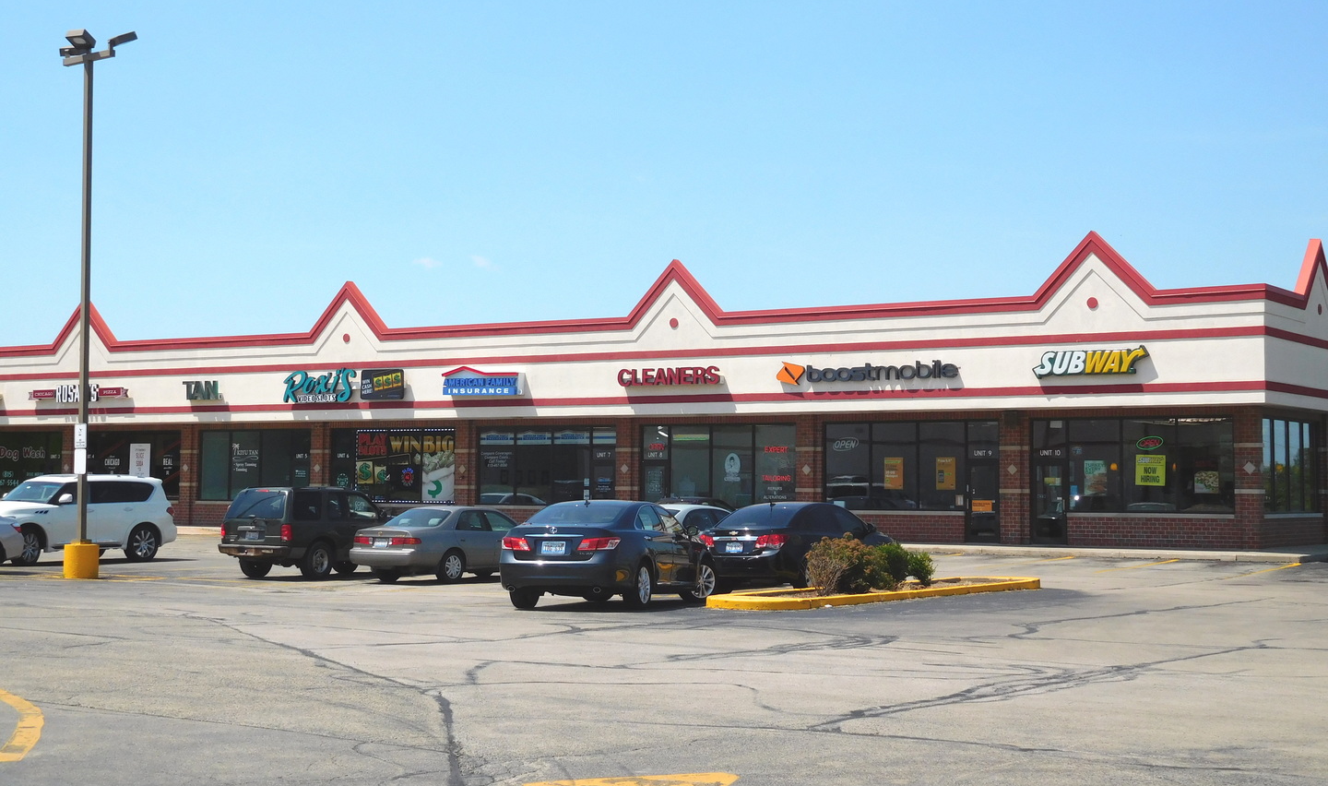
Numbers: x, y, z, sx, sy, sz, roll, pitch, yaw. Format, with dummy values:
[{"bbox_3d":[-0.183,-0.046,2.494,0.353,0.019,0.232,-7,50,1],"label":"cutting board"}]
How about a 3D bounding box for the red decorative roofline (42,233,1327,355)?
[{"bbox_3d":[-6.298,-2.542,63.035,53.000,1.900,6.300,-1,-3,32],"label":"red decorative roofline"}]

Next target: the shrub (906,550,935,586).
[{"bbox_3d":[4.129,2.829,30.909,0.500,0.558,0.500,0,-2,0],"label":"shrub"}]

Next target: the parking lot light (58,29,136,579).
[{"bbox_3d":[-10.404,-1.664,34.999,1.300,10.028,0.750,-2,-3,38],"label":"parking lot light"}]

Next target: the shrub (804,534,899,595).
[{"bbox_3d":[2.753,2.513,28.120,1.370,0.872,1.200,0,-2,0],"label":"shrub"}]

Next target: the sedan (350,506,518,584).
[{"bbox_3d":[-3.736,2.813,35.934,1.790,1.420,4.790,-2,-3,34],"label":"sedan"}]

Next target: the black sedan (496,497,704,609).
[{"bbox_3d":[-0.691,2.195,26.340,1.830,1.450,4.860,-1,-2,17],"label":"black sedan"}]

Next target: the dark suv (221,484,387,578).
[{"bbox_3d":[-6.676,2.752,38.005,1.800,1.750,4.800,-1,-3,29],"label":"dark suv"}]

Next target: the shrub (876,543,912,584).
[{"bbox_3d":[3.575,2.695,30.114,0.720,0.682,0.700,0,-2,0],"label":"shrub"}]

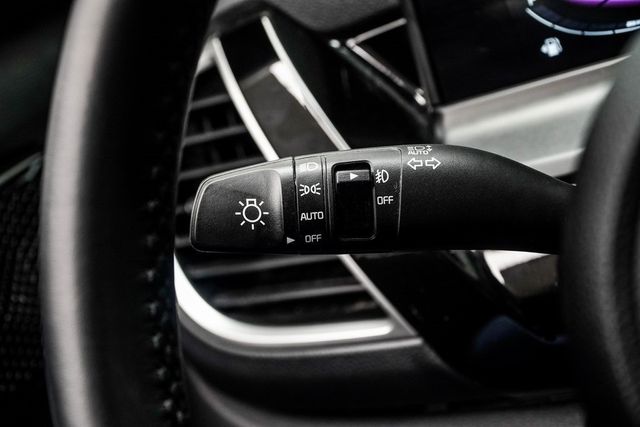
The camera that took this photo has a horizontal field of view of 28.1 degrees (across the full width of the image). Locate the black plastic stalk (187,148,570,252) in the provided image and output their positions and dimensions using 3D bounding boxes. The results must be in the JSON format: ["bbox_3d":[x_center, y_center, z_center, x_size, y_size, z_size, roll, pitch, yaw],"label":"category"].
[{"bbox_3d":[0.021,-0.004,0.415,0.130,0.035,0.034,-2,12,-5],"label":"black plastic stalk"}]

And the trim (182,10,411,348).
[{"bbox_3d":[-0.018,-0.011,0.575,0.104,0.140,0.055,-9,21,-2],"label":"trim"}]

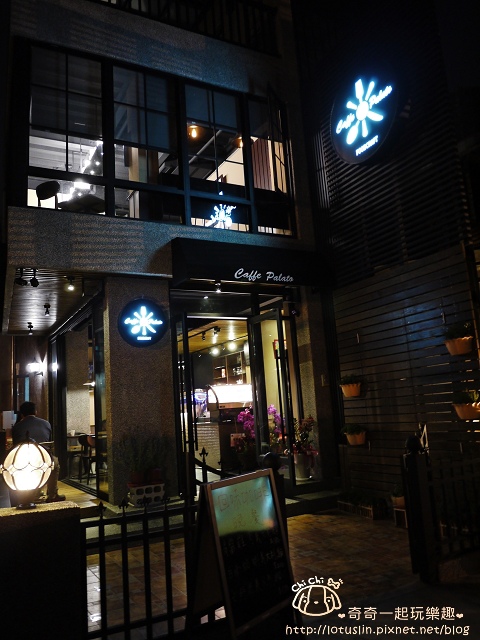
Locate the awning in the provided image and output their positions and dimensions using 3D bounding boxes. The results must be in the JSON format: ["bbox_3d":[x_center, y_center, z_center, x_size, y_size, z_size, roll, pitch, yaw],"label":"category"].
[{"bbox_3d":[0.220,-0.728,7.115,2.280,0.640,0.500,2,-12,-28],"label":"awning"}]

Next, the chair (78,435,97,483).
[{"bbox_3d":[-2.376,2.285,8.570,0.500,0.770,0.470,2,-12,-28],"label":"chair"}]

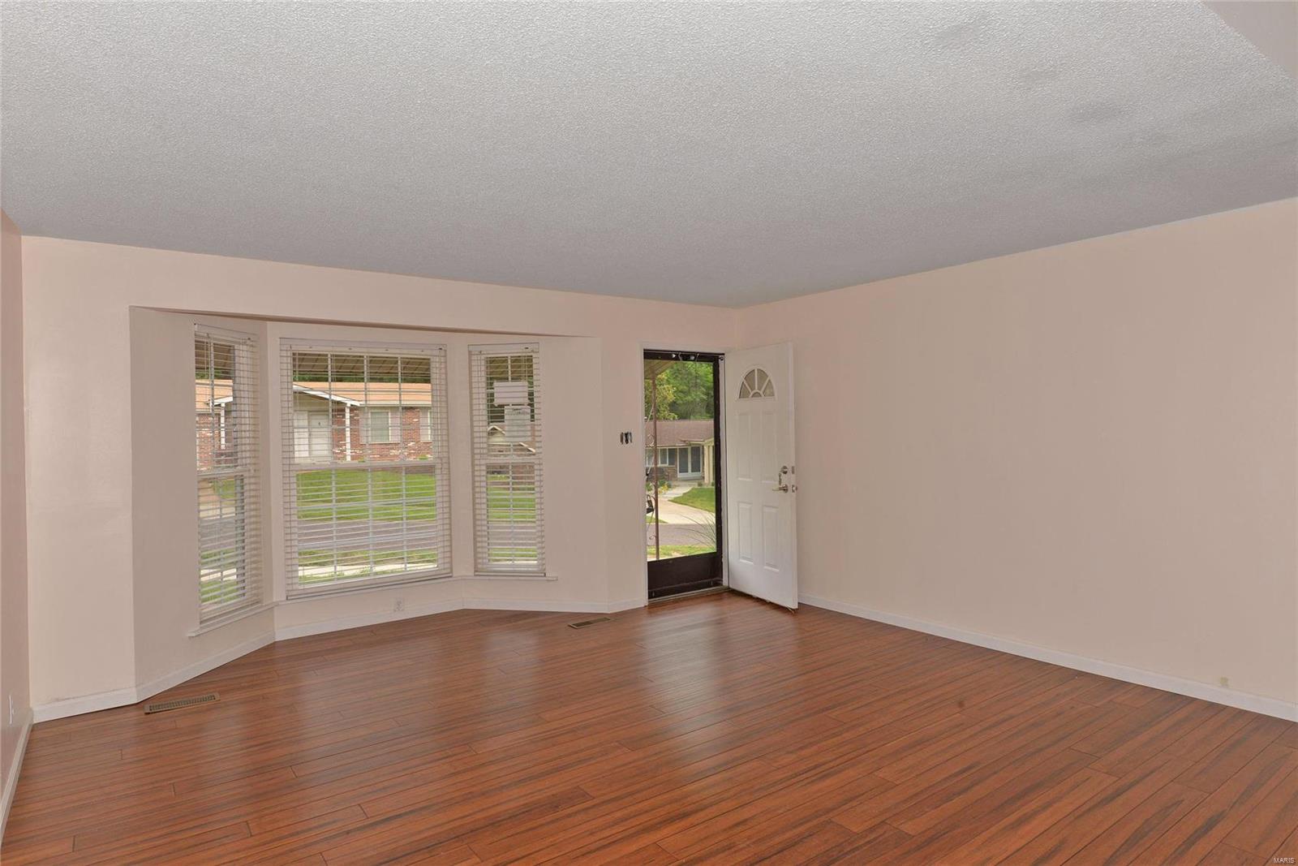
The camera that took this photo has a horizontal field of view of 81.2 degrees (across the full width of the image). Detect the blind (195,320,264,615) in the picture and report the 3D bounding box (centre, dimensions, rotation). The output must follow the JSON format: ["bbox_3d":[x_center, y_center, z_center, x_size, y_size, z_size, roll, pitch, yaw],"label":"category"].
[{"bbox_3d":[-2.701,0.246,4.848,0.055,1.809,0.571,-1,1,9],"label":"blind"}]

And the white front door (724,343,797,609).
[{"bbox_3d":[0.904,0.329,6.181,0.045,2.030,0.910,-1,1,-26],"label":"white front door"}]

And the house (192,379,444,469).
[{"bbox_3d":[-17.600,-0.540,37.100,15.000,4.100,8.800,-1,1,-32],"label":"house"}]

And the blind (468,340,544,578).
[{"bbox_3d":[-1.114,0.216,5.988,0.594,1.828,0.055,-1,1,10],"label":"blind"}]

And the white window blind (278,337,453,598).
[{"bbox_3d":[-2.073,0.239,5.652,1.218,1.828,0.055,-1,1,-37],"label":"white window blind"}]

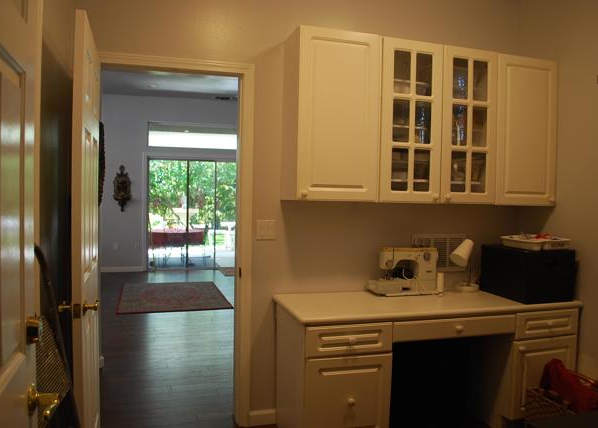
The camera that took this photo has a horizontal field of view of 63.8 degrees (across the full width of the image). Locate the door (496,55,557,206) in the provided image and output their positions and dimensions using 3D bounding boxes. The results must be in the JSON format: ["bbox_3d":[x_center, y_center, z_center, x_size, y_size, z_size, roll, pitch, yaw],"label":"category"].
[{"bbox_3d":[1.397,-0.506,2.947,0.470,0.909,0.027,0,2,-17],"label":"door"}]

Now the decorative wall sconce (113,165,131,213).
[{"bbox_3d":[-3.086,-0.444,8.415,0.293,0.837,0.130,0,2,-18],"label":"decorative wall sconce"}]

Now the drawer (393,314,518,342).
[{"bbox_3d":[0.769,0.591,2.690,0.755,0.107,0.402,0,2,-17],"label":"drawer"}]

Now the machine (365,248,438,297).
[{"bbox_3d":[0.632,0.342,2.940,0.452,0.284,0.186,0,2,-17],"label":"machine"}]

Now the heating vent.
[{"bbox_3d":[0.942,0.260,3.179,0.415,0.257,0.025,0,2,-18],"label":"heating vent"}]

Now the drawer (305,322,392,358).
[{"bbox_3d":[0.209,0.627,2.566,0.469,0.154,0.380,0,2,-18],"label":"drawer"}]

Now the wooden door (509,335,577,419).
[{"bbox_3d":[1.434,0.944,2.790,0.457,0.443,0.033,0,2,-18],"label":"wooden door"}]

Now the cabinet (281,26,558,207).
[{"bbox_3d":[0.771,-0.519,2.888,1.723,0.909,0.314,0,2,-17],"label":"cabinet"}]

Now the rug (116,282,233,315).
[{"bbox_3d":[-1.689,1.081,6.438,1.333,0.012,1.931,0,2,-17],"label":"rug"}]

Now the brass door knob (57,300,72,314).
[{"bbox_3d":[-0.893,0.358,1.830,0.056,0.052,0.075,0,2,-17],"label":"brass door knob"}]

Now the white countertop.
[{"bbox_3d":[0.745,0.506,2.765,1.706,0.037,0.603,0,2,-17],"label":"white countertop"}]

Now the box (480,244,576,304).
[{"bbox_3d":[1.420,0.366,3.026,0.385,0.295,0.430,0,2,-18],"label":"box"}]

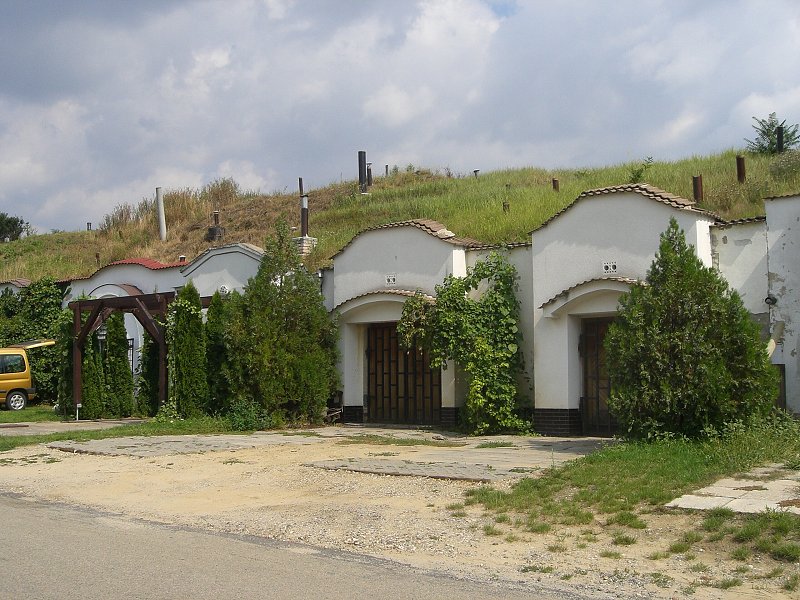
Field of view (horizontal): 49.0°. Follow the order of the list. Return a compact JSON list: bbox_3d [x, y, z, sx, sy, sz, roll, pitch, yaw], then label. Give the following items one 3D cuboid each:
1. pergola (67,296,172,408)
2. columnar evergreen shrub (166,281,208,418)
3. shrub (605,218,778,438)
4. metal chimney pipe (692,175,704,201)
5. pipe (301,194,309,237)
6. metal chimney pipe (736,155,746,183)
[{"bbox_3d":[-6.134,1.367,20.524,3.972,2.784,1.100,-4,-7,36],"label":"pergola"},{"bbox_3d":[-5.094,1.201,21.100,0.920,3.320,0.920,0,-4,0],"label":"columnar evergreen shrub"},{"bbox_3d":[4.507,0.458,13.624,2.600,3.420,2.500,0,-6,0],"label":"shrub"},{"bbox_3d":[5.888,-2.189,17.313,0.180,0.542,0.180,-2,-6,0],"label":"metal chimney pipe"},{"bbox_3d":[-2.410,-2.138,22.334,0.165,1.085,0.165,-1,-6,0],"label":"pipe"},{"bbox_3d":[7.857,-2.992,20.210,0.180,0.681,0.180,-1,-6,0],"label":"metal chimney pipe"}]

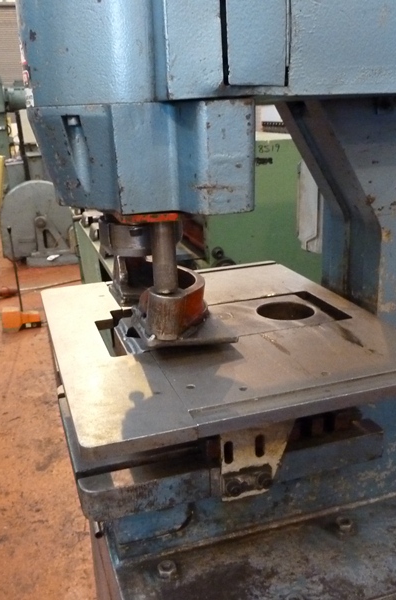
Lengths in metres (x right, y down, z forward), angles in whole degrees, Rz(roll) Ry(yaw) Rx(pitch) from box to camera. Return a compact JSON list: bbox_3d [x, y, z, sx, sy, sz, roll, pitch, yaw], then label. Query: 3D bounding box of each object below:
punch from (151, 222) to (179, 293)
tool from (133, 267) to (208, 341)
[{"bbox_3d":[-0.062,-0.082,1.073,0.045,0.137,0.045,-1,18,0],"label":"punch"},{"bbox_3d":[-0.049,0.002,1.169,0.151,0.084,0.210,-8,19,-20],"label":"tool"}]

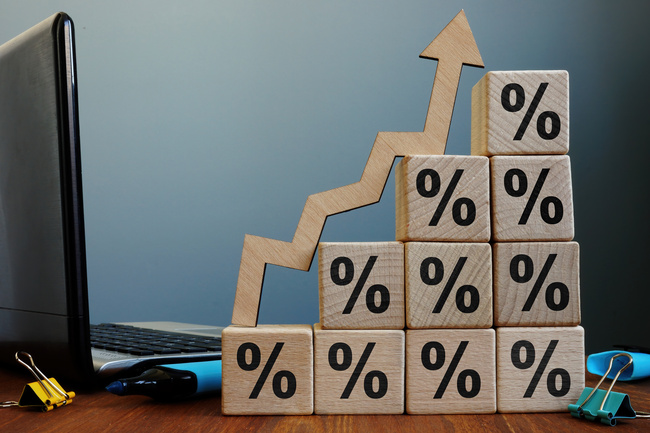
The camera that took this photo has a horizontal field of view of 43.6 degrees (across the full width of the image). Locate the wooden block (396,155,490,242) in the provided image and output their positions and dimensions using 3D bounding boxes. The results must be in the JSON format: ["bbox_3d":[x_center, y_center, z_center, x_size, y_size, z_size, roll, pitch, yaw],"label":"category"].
[{"bbox_3d":[0.062,-0.008,0.434,0.043,0.044,0.044,0,-2,-1],"label":"wooden block"}]

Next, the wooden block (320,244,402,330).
[{"bbox_3d":[0.019,0.036,0.431,0.042,0.044,0.044,0,-2,-1],"label":"wooden block"}]

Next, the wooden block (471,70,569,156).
[{"bbox_3d":[0.104,-0.052,0.435,0.041,0.043,0.044,0,-2,-1],"label":"wooden block"}]

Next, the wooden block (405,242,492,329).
[{"bbox_3d":[0.062,0.036,0.432,0.044,0.043,0.044,0,-2,-1],"label":"wooden block"}]

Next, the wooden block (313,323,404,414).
[{"bbox_3d":[0.017,0.079,0.429,0.045,0.042,0.044,0,-2,-1],"label":"wooden block"}]

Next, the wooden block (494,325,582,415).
[{"bbox_3d":[0.108,0.078,0.430,0.044,0.043,0.044,0,-2,-1],"label":"wooden block"}]

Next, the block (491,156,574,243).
[{"bbox_3d":[0.105,-0.008,0.435,0.041,0.044,0.044,0,-2,-1],"label":"block"}]

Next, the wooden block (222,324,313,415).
[{"bbox_3d":[-0.029,0.079,0.429,0.045,0.043,0.044,0,-2,-1],"label":"wooden block"}]

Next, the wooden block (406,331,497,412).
[{"bbox_3d":[0.063,0.079,0.429,0.045,0.043,0.044,0,-2,-1],"label":"wooden block"}]

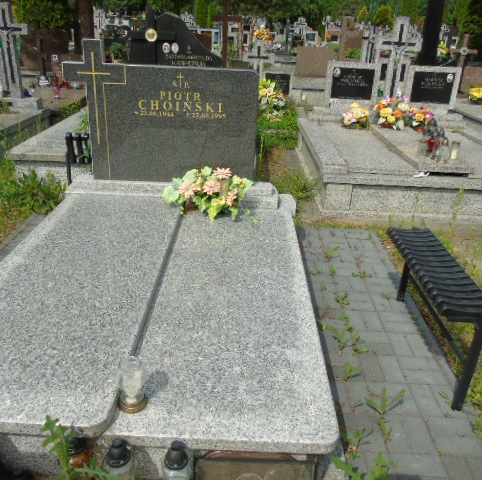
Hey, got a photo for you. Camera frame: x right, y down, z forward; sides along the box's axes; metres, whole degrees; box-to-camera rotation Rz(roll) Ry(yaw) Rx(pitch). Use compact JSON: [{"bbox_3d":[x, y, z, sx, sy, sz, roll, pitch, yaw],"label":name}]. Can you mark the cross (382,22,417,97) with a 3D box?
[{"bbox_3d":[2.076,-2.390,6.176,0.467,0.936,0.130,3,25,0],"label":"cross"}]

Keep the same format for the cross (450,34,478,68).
[{"bbox_3d":[3.847,-3.072,8.080,0.475,0.940,0.100,3,25,0],"label":"cross"}]

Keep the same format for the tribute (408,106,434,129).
[{"bbox_3d":[2.310,-1.563,5.938,0.290,0.290,0.260,2,26,0],"label":"tribute"}]

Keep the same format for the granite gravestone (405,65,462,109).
[{"bbox_3d":[2.597,-2.067,6.259,0.625,0.509,0.130,3,22,0],"label":"granite gravestone"}]

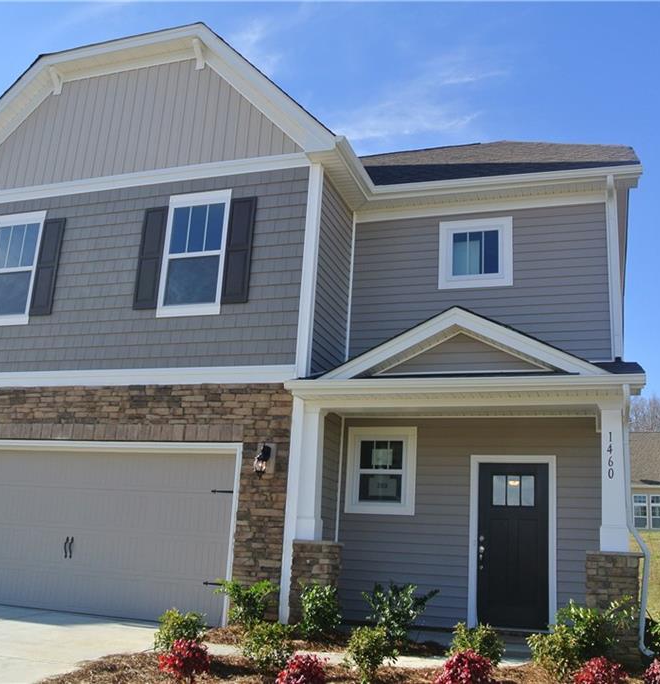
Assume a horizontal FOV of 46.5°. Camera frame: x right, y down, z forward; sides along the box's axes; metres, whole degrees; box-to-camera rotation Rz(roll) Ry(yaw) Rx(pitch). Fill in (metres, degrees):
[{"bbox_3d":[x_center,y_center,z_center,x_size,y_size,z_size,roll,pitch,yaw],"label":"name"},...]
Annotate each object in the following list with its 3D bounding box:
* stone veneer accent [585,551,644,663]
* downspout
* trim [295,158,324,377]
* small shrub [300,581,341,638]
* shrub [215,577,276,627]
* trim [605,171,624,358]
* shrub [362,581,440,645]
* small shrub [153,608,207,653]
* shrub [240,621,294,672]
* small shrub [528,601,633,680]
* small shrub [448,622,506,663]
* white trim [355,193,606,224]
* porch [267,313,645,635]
[{"bbox_3d":[2.962,2.744,8.007,0.516,1.057,0.500,-2,-15,19],"label":"stone veneer accent"},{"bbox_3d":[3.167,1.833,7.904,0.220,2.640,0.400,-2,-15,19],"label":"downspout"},{"bbox_3d":[-0.270,-0.978,10.049,0.130,2.880,0.130,-2,-15,19],"label":"trim"},{"bbox_3d":[-0.104,2.886,8.281,0.456,0.560,0.420,3,-14,1],"label":"small shrub"},{"bbox_3d":[-0.953,2.926,8.623,0.691,0.518,0.580,-2,-15,19],"label":"shrub"},{"bbox_3d":[3.720,-0.924,10.027,0.140,2.319,0.120,-2,-15,19],"label":"trim"},{"bbox_3d":[0.748,2.843,8.103,0.765,0.627,0.660,-2,-15,19],"label":"shrub"},{"bbox_3d":[-1.394,2.702,7.143,0.494,0.423,0.450,-2,-15,19],"label":"small shrub"},{"bbox_3d":[-0.558,2.714,6.878,0.470,0.442,0.470,3,-14,1],"label":"shrub"},{"bbox_3d":[2.274,2.694,7.004,0.822,0.682,0.800,-2,-15,19],"label":"small shrub"},{"bbox_3d":[1.254,2.607,6.578,0.460,0.411,0.460,-2,-15,19],"label":"small shrub"},{"bbox_3d":[2.064,-1.907,10.895,3.554,0.178,0.045,-2,-15,19],"label":"white trim"},{"bbox_3d":[1.615,1.662,9.293,3.980,3.700,1.980,-2,-15,19],"label":"porch"}]

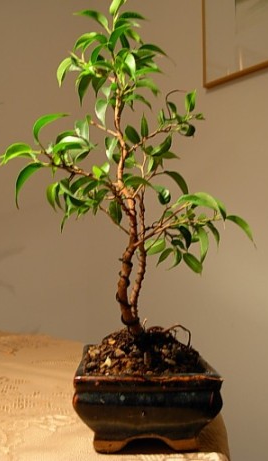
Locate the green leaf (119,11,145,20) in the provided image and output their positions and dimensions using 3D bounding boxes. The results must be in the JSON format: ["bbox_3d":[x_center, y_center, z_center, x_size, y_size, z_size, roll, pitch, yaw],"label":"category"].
[{"bbox_3d":[-0.002,-0.246,0.580,0.031,0.009,0.014,1,31,-7],"label":"green leaf"}]

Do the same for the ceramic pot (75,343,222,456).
[{"bbox_3d":[0.009,0.171,0.527,0.130,0.069,0.175,0,-4,-3],"label":"ceramic pot"}]

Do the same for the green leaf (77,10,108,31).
[{"bbox_3d":[-0.046,-0.243,0.580,0.043,0.014,0.010,24,-54,-11],"label":"green leaf"}]

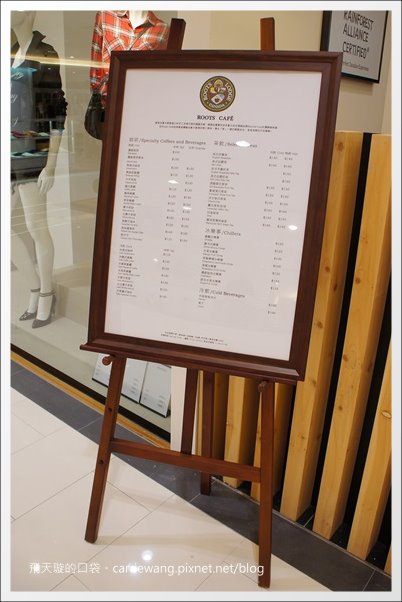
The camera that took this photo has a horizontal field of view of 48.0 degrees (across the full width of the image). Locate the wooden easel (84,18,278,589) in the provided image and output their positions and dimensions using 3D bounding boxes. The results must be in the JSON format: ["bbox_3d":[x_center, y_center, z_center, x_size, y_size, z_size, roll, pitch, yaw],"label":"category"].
[{"bbox_3d":[-0.008,0.020,1.217,0.572,1.426,0.344,7,19,13],"label":"wooden easel"}]

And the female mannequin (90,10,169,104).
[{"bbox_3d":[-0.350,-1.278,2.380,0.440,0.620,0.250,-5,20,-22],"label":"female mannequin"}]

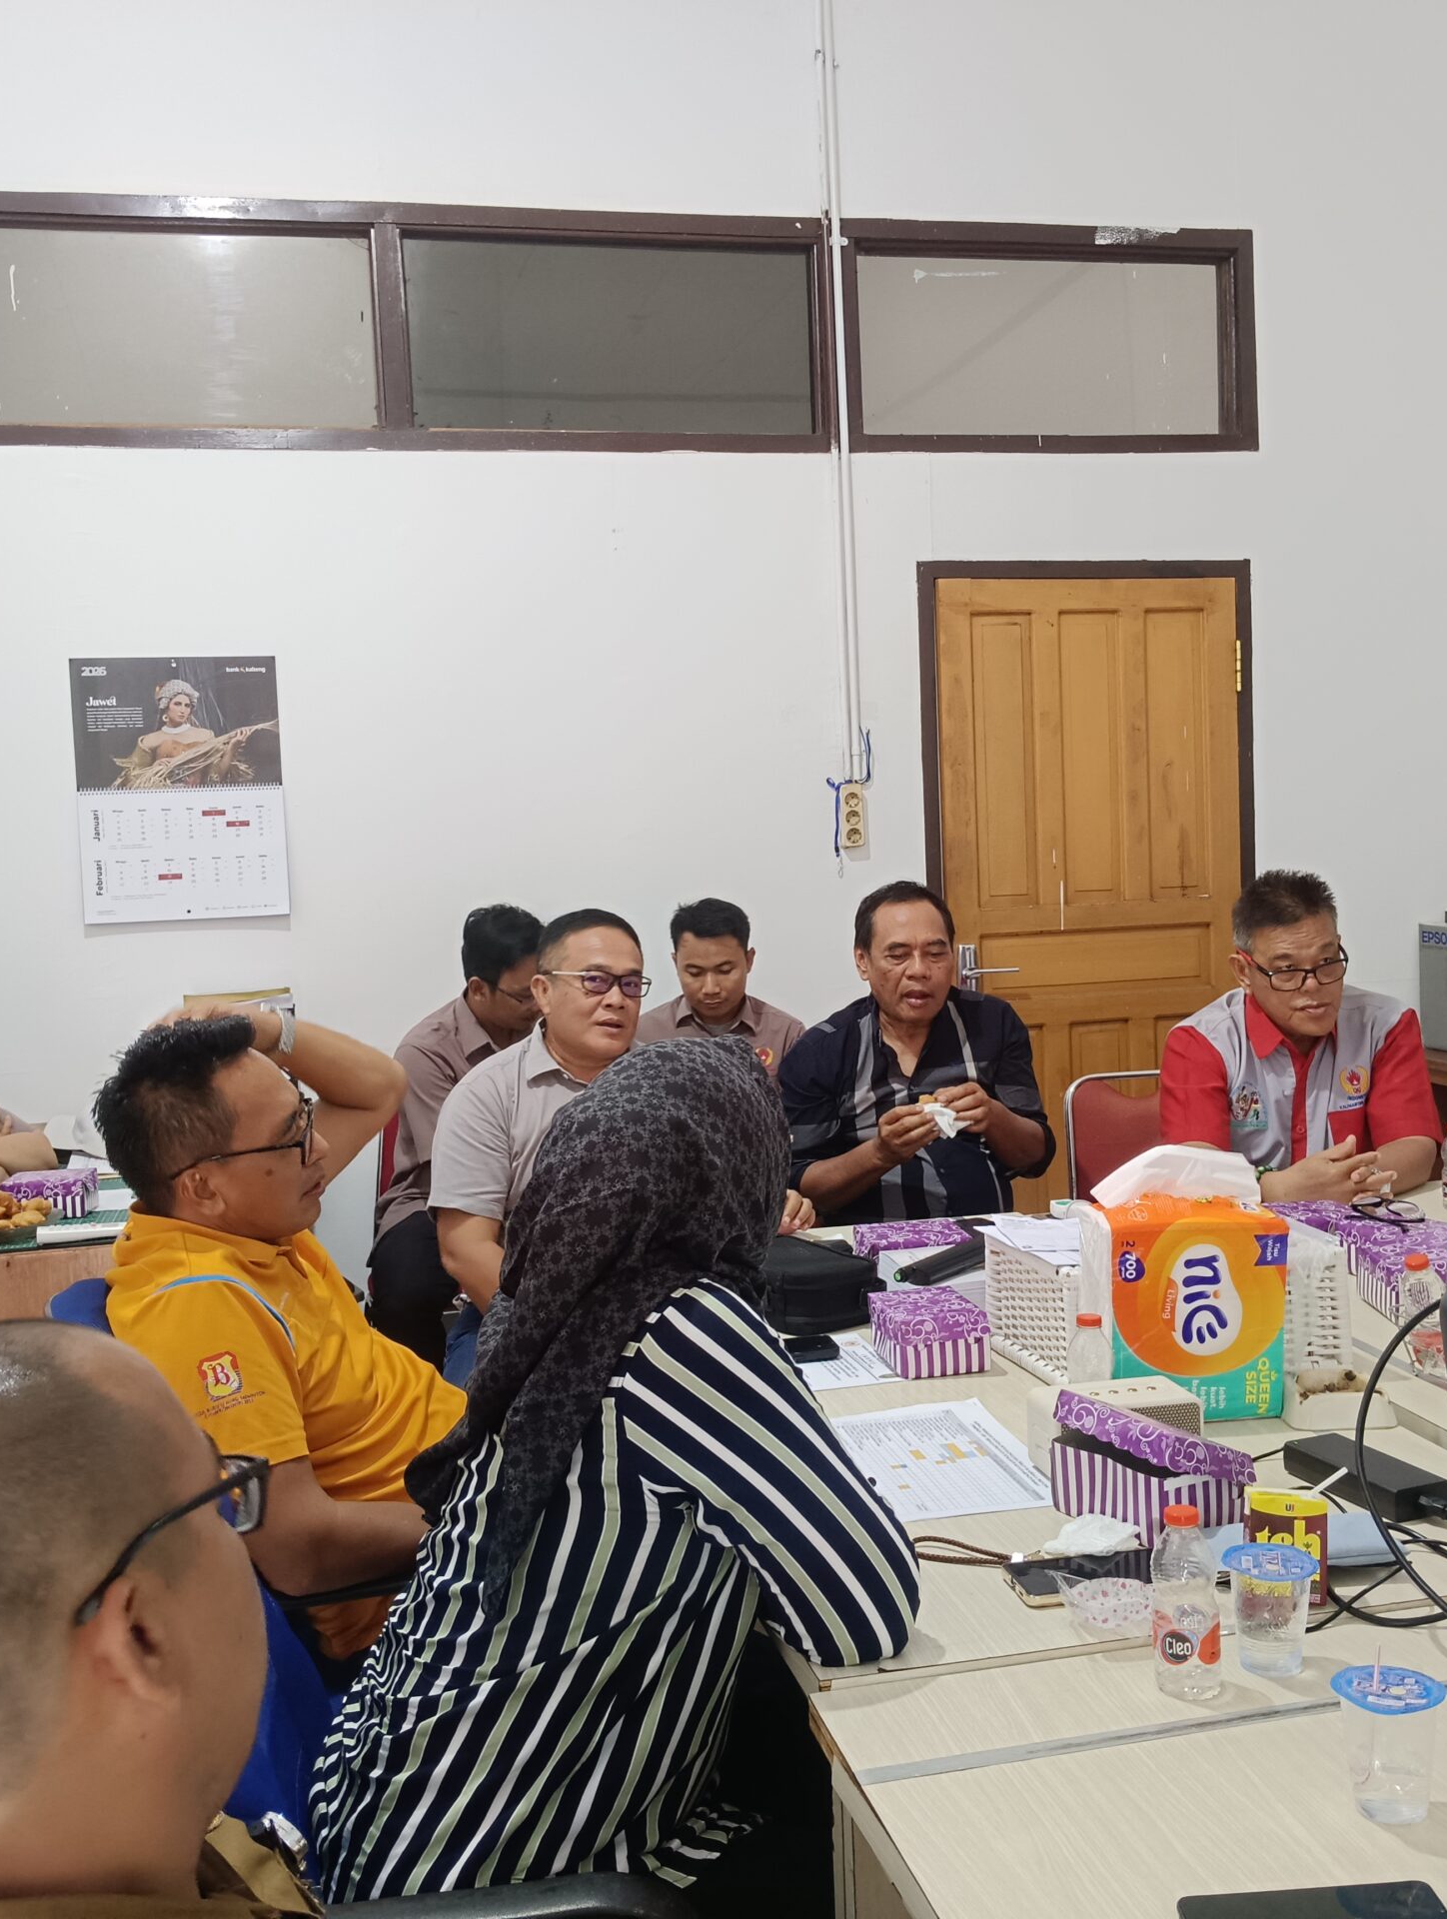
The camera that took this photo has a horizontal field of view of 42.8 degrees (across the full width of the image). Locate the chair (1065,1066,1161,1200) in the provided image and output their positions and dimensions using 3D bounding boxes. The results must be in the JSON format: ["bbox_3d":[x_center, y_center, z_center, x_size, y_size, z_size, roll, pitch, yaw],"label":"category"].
[{"bbox_3d":[0.985,0.687,3.520,0.470,0.890,0.550,-3,4,-13],"label":"chair"}]

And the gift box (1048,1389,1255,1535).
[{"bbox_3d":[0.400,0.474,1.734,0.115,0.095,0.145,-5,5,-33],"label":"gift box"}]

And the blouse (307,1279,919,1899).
[{"bbox_3d":[-0.060,0.521,1.500,0.480,0.560,0.450,-5,5,-35],"label":"blouse"}]

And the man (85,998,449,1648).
[{"bbox_3d":[-0.230,0.669,1.990,0.780,1.220,0.500,-3,4,-6],"label":"man"}]

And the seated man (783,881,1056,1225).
[{"bbox_3d":[0.335,0.519,2.980,0.510,1.260,0.720,-3,4,-3],"label":"seated man"}]

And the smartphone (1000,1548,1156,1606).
[{"bbox_3d":[0.316,0.499,1.496,0.163,0.010,0.077,-3,4,-6],"label":"smartphone"}]

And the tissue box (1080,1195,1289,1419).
[{"bbox_3d":[0.484,0.365,1.945,0.177,0.207,0.118,-2,4,0],"label":"tissue box"}]

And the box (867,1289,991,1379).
[{"bbox_3d":[0.252,0.458,2.266,0.106,0.067,0.147,-3,4,-11],"label":"box"}]

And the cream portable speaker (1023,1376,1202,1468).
[{"bbox_3d":[0.398,0.479,1.882,0.152,0.073,0.090,-3,4,-10],"label":"cream portable speaker"}]

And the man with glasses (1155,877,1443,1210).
[{"bbox_3d":[1.010,0.500,3.240,0.500,1.300,0.680,-2,4,3],"label":"man with glasses"}]

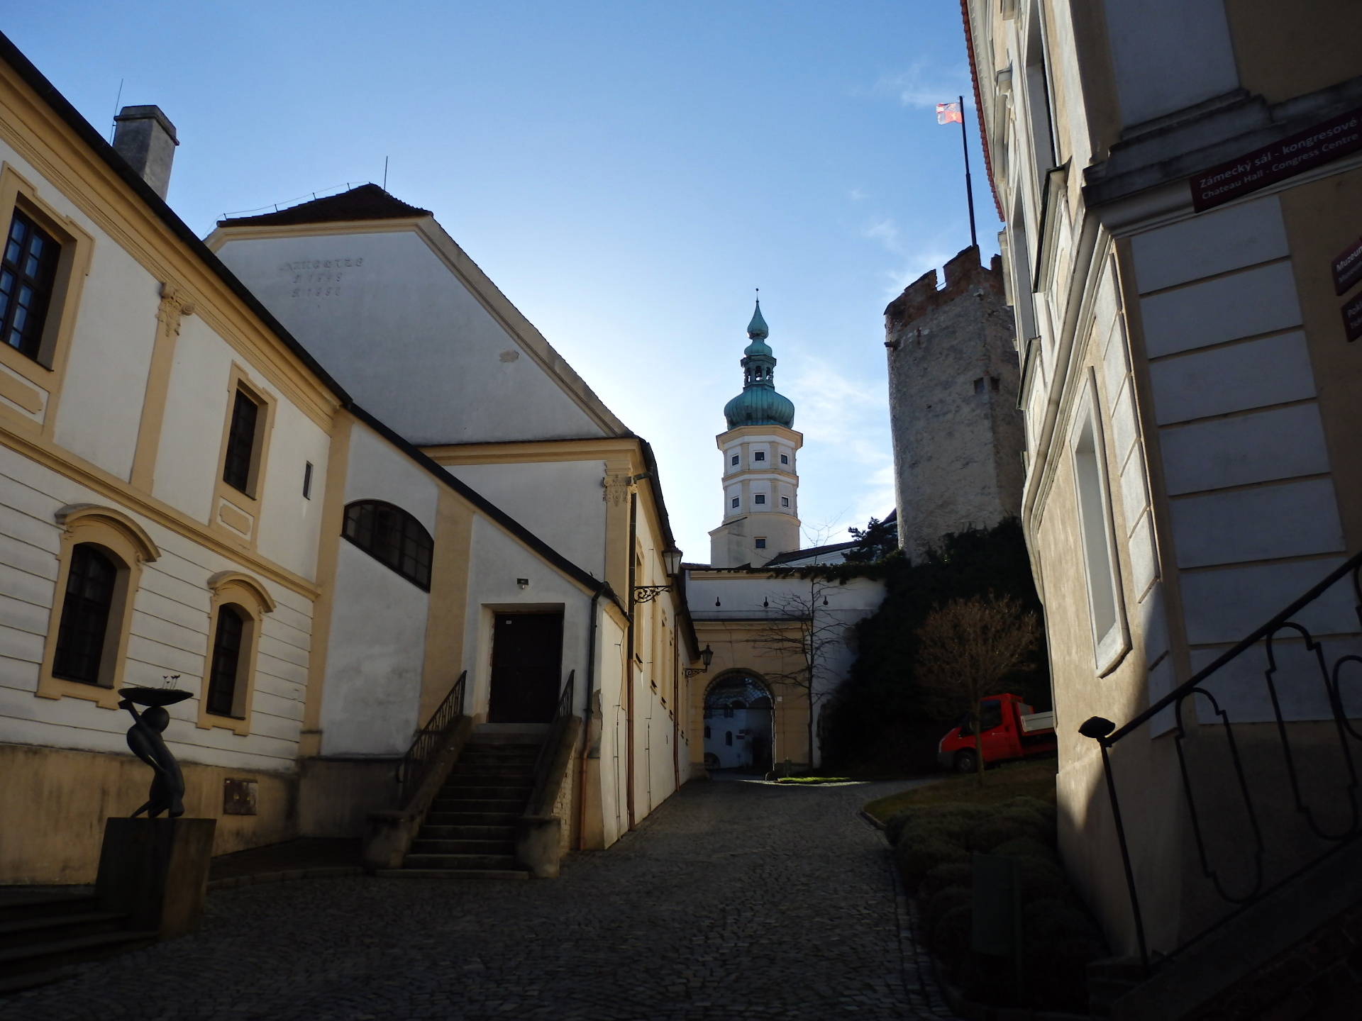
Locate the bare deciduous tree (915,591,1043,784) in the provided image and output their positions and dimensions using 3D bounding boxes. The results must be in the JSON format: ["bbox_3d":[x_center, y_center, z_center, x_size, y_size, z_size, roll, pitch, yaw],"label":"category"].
[{"bbox_3d":[6.829,4.043,22.588,2.800,4.430,2.750,0,-16,0],"label":"bare deciduous tree"}]

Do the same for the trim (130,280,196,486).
[{"bbox_3d":[-6.573,-1.584,12.592,0.180,2.800,0.650,-1,-17,4],"label":"trim"}]

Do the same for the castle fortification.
[{"bbox_3d":[17.476,-4.416,58.687,9.800,18.910,10.200,-5,-17,16],"label":"castle fortification"}]

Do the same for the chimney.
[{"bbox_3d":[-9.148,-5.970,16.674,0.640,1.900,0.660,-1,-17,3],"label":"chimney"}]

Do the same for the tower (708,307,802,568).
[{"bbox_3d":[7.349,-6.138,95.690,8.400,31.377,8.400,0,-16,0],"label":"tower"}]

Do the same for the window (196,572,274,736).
[{"bbox_3d":[-6.519,2.083,14.375,0.250,2.250,1.680,-1,-17,3],"label":"window"}]

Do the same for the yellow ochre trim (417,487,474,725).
[{"bbox_3d":[-4.146,1.617,17.322,0.680,4.350,0.120,-2,-17,5],"label":"yellow ochre trim"}]

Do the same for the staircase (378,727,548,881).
[{"bbox_3d":[-2.805,4.220,14.660,2.250,2.200,3.200,-2,-17,5],"label":"staircase"}]

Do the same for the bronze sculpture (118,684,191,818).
[{"bbox_3d":[-4.993,2.275,9.334,0.640,1.220,0.620,-1,-17,3],"label":"bronze sculpture"}]

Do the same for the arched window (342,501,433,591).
[{"bbox_3d":[-5.262,0.648,17.696,1.708,1.657,0.200,-1,-17,3],"label":"arched window"}]

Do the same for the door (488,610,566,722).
[{"bbox_3d":[-2.700,2.759,17.207,1.280,1.940,0.100,-2,-17,5],"label":"door"}]

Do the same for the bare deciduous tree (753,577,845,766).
[{"bbox_3d":[5.544,7.324,45.867,4.200,9.300,3.800,-2,-17,5],"label":"bare deciduous tree"}]

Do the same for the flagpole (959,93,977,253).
[{"bbox_3d":[18.329,-21.752,62.713,0.200,11.900,0.200,-2,-17,5],"label":"flagpole"}]

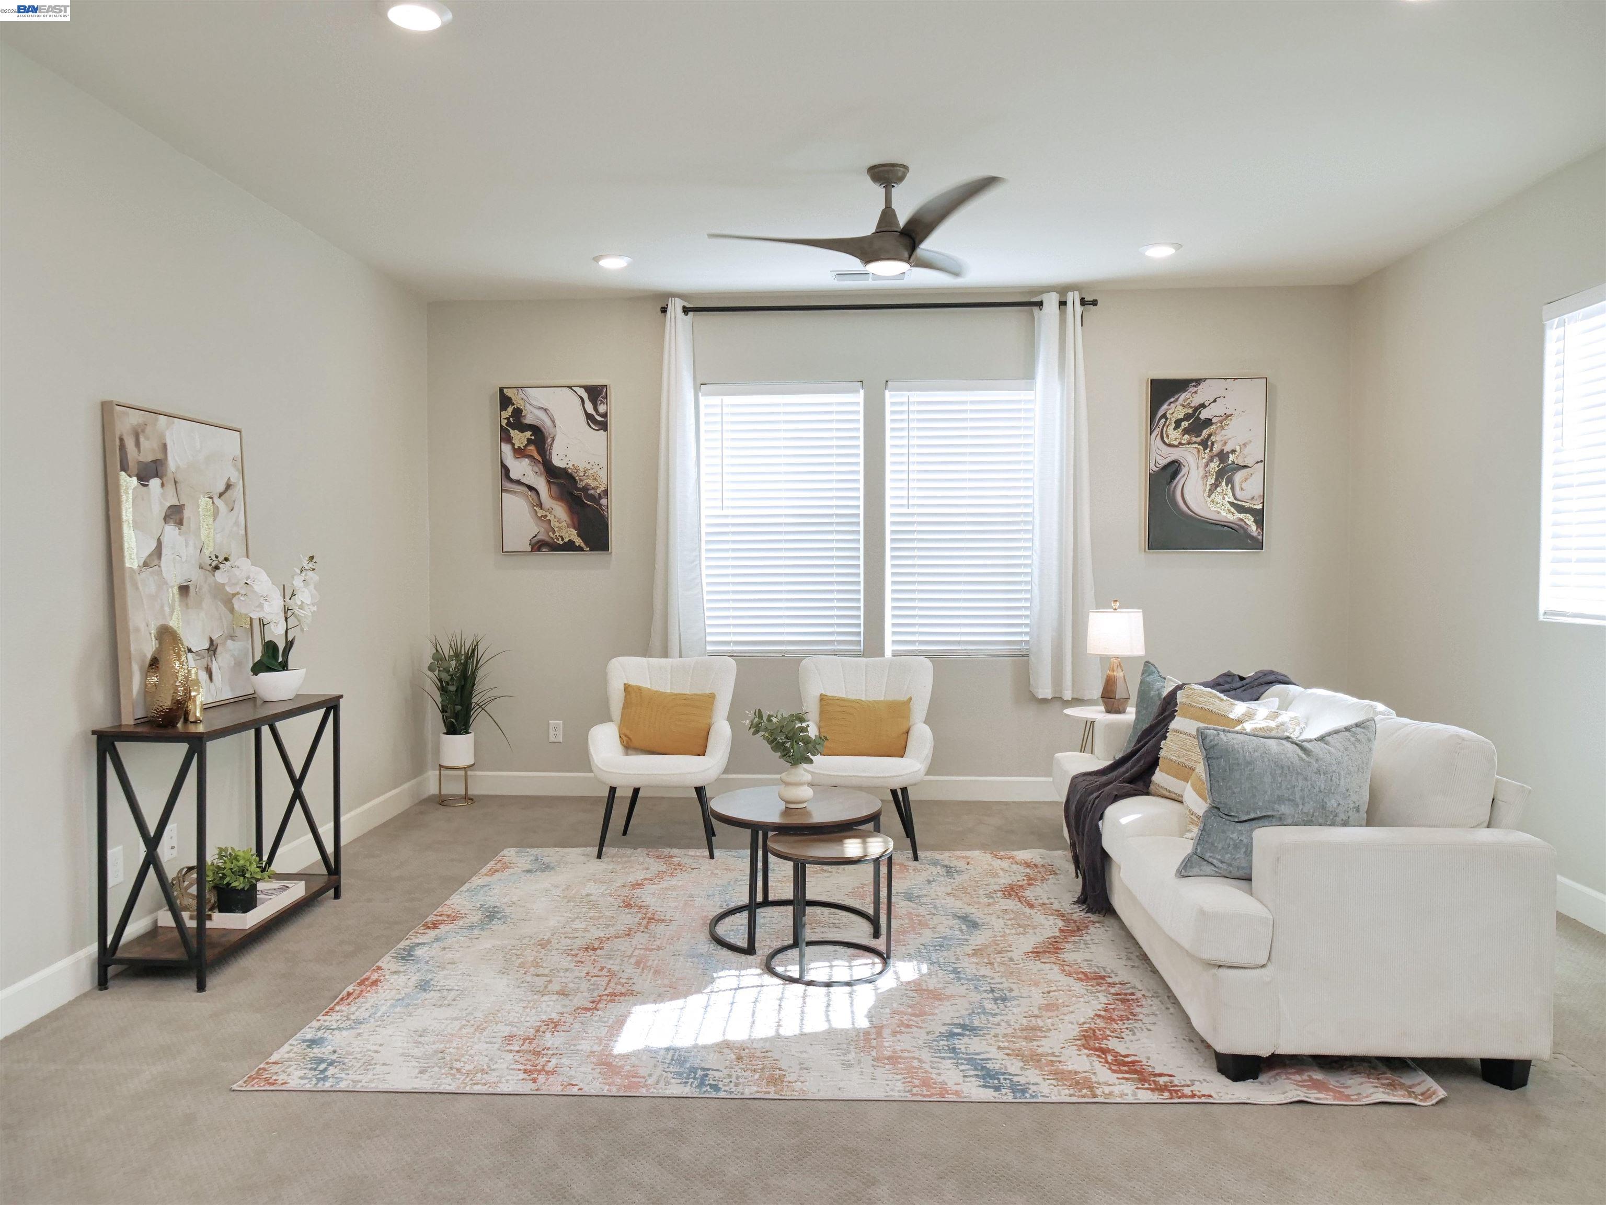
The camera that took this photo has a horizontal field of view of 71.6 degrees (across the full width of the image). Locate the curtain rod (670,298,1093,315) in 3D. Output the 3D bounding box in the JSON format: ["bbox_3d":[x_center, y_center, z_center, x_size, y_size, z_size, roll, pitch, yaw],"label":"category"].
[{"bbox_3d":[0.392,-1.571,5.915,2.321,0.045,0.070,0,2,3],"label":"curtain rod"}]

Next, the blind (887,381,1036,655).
[{"bbox_3d":[0.915,-0.462,6.117,0.914,1.497,0.071,0,2,3],"label":"blind"}]

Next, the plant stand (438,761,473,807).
[{"bbox_3d":[-1.878,0.980,6.060,0.197,0.215,0.197,0,2,3],"label":"plant stand"}]

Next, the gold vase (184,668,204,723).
[{"bbox_3d":[-2.026,0.311,3.707,0.065,0.173,0.065,0,2,3],"label":"gold vase"}]

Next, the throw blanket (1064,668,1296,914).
[{"bbox_3d":[1.397,0.686,4.088,0.760,0.870,0.640,0,2,3],"label":"throw blanket"}]

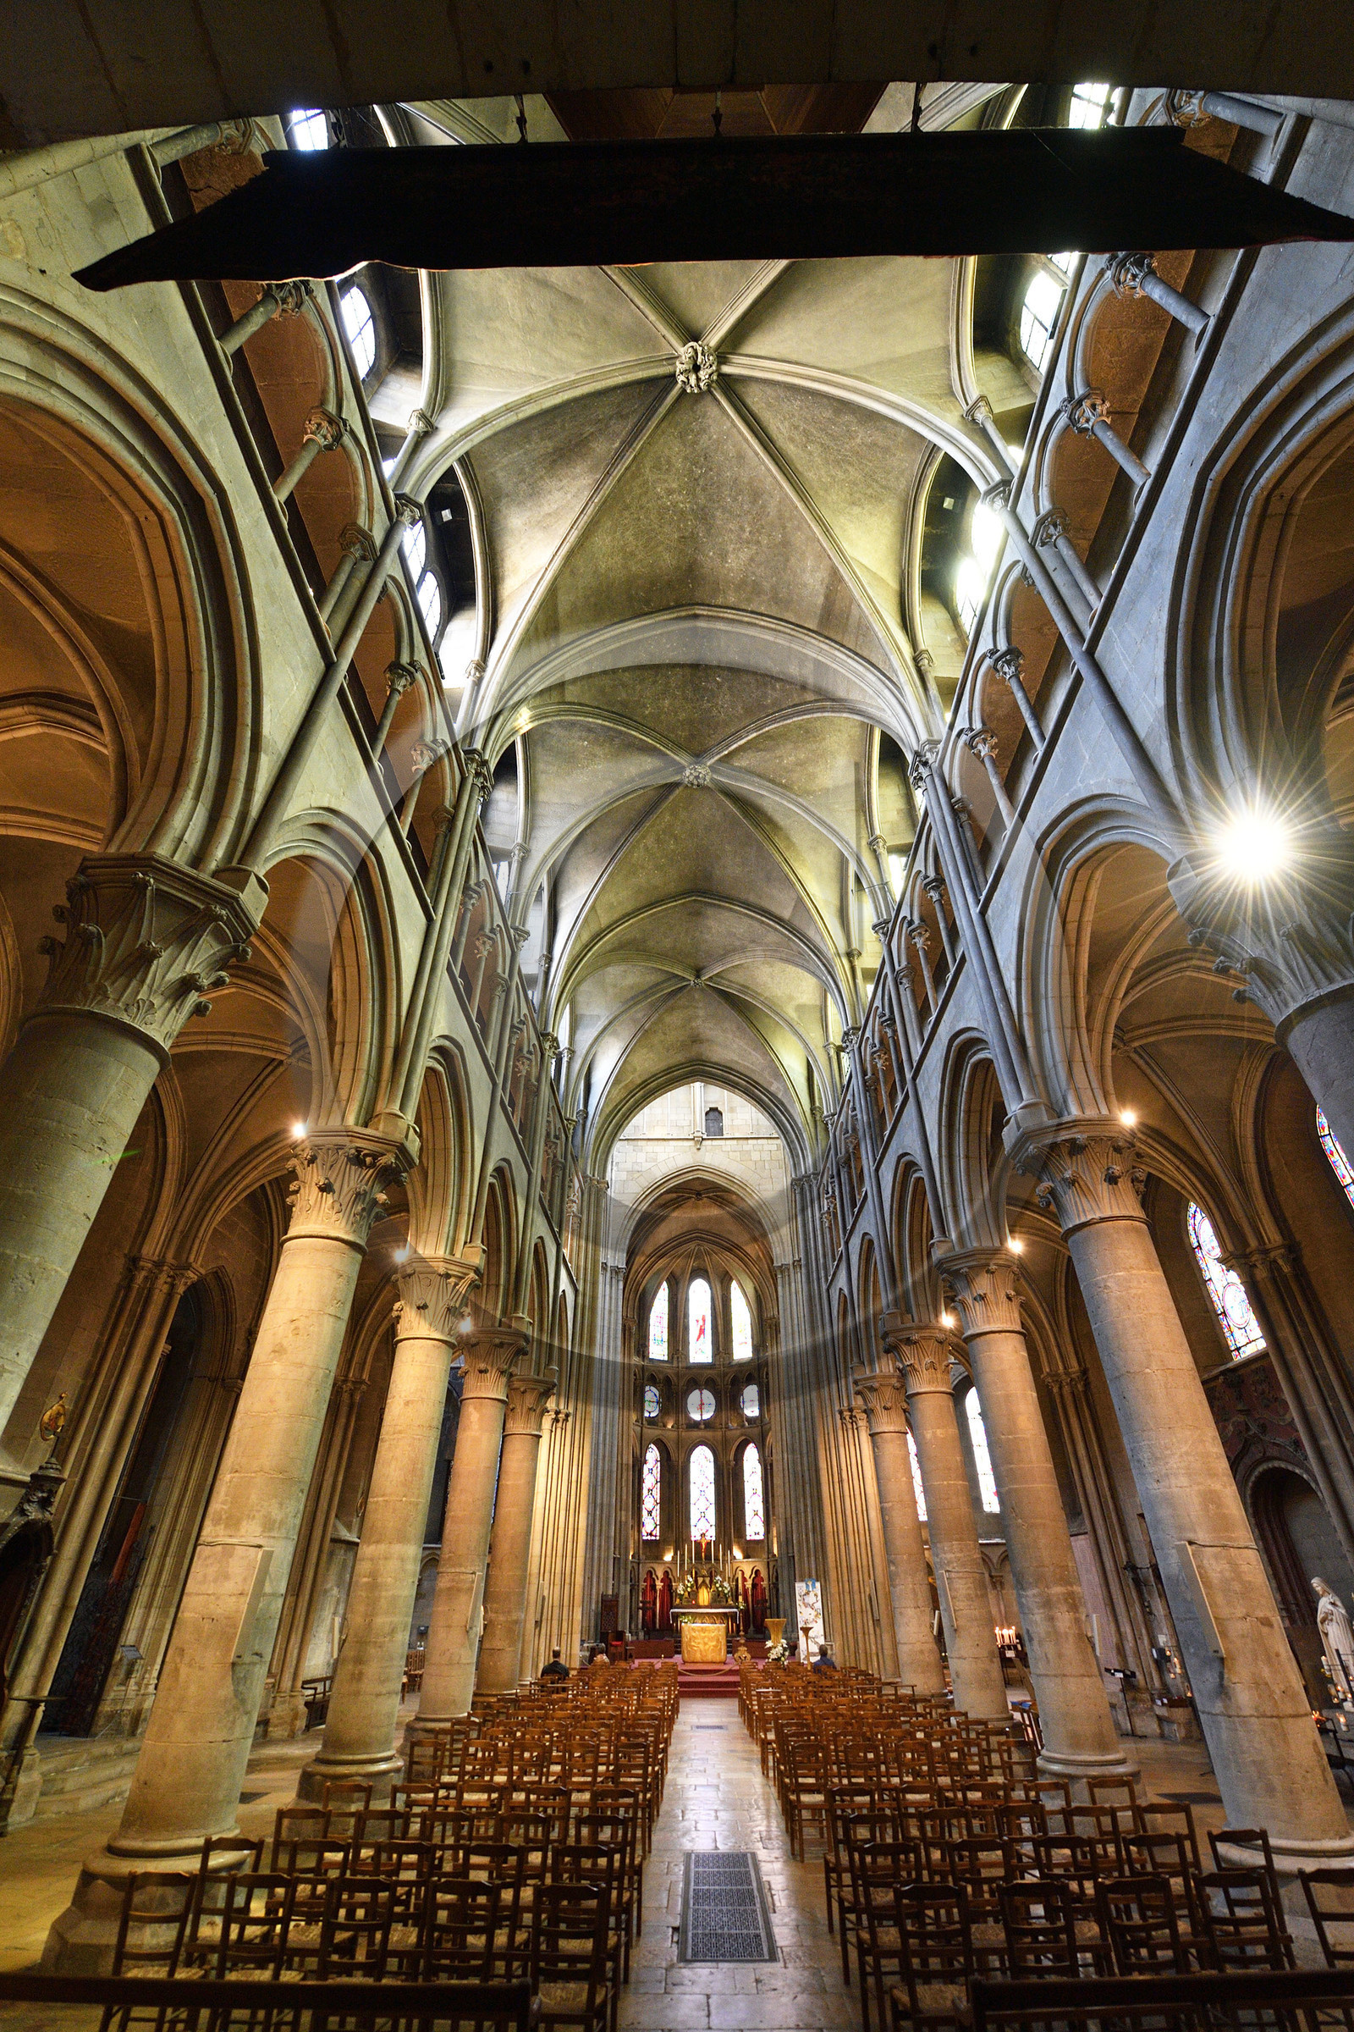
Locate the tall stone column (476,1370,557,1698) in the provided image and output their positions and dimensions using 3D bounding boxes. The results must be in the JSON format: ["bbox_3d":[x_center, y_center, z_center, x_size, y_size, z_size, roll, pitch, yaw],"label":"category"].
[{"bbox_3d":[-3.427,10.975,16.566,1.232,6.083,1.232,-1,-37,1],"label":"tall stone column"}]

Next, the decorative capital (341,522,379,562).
[{"bbox_3d":[-3.947,-5.869,9.818,0.390,0.330,0.390,-1,-35,1],"label":"decorative capital"}]

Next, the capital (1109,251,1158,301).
[{"bbox_3d":[4.384,-7.123,7.599,0.390,0.330,0.390,-1,-35,1],"label":"capital"}]

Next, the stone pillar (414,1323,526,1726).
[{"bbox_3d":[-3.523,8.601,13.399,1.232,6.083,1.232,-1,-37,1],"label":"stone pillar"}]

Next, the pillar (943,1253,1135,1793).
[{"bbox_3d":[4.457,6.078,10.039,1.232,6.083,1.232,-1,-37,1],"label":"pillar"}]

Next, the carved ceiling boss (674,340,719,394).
[{"bbox_3d":[0.324,-10.593,12.906,0.680,0.360,0.680,-1,-35,1],"label":"carved ceiling boss"}]

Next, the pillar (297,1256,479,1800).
[{"bbox_3d":[-4.229,7.328,12.063,1.550,6.840,1.550,-1,-35,1],"label":"pillar"}]

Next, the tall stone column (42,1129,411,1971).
[{"bbox_3d":[-3.707,4.031,7.250,1.371,6.145,1.371,-1,-37,1],"label":"tall stone column"}]

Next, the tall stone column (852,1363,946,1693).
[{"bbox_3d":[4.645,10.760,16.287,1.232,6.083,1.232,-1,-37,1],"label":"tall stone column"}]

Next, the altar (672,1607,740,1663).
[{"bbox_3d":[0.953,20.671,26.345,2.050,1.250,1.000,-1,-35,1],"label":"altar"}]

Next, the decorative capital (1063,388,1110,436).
[{"bbox_3d":[4.461,-6.558,8.601,0.390,0.330,0.390,-1,-35,1],"label":"decorative capital"}]

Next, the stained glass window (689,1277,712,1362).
[{"bbox_3d":[1.198,15.745,41.103,1.155,4.325,0.192,-1,-37,1],"label":"stained glass window"}]

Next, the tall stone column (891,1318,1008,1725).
[{"bbox_3d":[5.380,9.857,15.507,1.550,6.840,1.550,-1,-35,1],"label":"tall stone column"}]

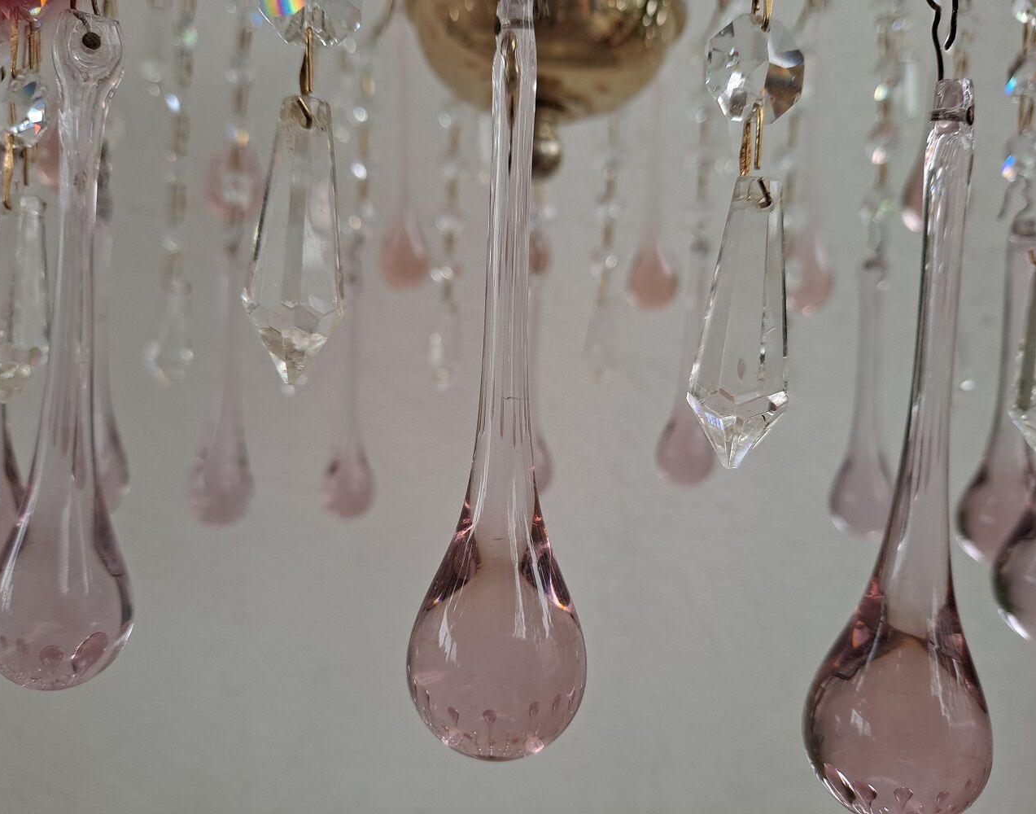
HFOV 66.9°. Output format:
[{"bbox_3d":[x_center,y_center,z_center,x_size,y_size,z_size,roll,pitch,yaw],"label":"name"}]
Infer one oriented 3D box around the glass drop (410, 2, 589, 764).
[{"bbox_3d":[-0.002,-0.005,0.132,0.030,0.129,0.030,2,2,-1],"label":"glass drop"}]

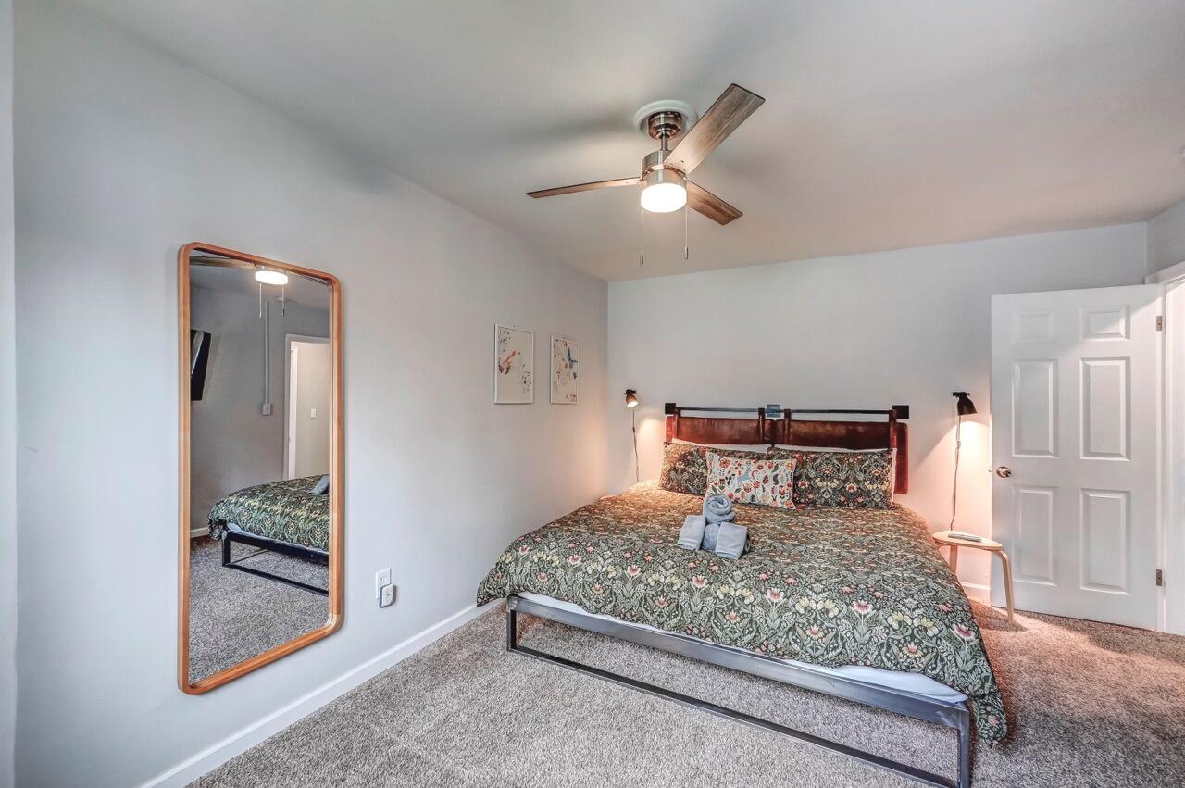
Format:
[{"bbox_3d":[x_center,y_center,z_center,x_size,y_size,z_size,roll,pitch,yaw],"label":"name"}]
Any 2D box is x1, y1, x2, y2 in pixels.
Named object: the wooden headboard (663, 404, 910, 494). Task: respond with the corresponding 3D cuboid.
[{"bbox_3d":[1.458,0.402,3.716,1.830,0.660,0.090,0,-1,28],"label":"wooden headboard"}]

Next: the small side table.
[{"bbox_3d":[2.431,1.149,2.965,0.365,0.455,0.365,0,-1,28],"label":"small side table"}]

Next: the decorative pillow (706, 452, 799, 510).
[{"bbox_3d":[1.124,0.606,3.276,0.600,0.410,0.130,0,-28,28],"label":"decorative pillow"}]

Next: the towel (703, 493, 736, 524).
[{"bbox_3d":[0.604,0.549,2.200,0.150,0.145,0.160,0,-1,28],"label":"towel"}]

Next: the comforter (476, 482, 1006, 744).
[{"bbox_3d":[0.814,0.942,2.886,2.230,0.470,1.970,0,-1,28],"label":"comforter"}]

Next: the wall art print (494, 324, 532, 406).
[{"bbox_3d":[-0.525,-0.190,3.196,0.020,0.515,0.430,0,-1,28],"label":"wall art print"}]

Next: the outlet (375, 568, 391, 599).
[{"bbox_3d":[-1.027,0.927,2.267,0.010,0.126,0.077,0,-1,28],"label":"outlet"}]

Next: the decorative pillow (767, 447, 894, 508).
[{"bbox_3d":[1.645,0.580,3.225,0.790,0.430,0.170,0,-25,28],"label":"decorative pillow"}]

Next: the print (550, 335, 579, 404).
[{"bbox_3d":[-0.217,-0.182,3.775,0.020,0.522,0.433,0,-1,28],"label":"print"}]

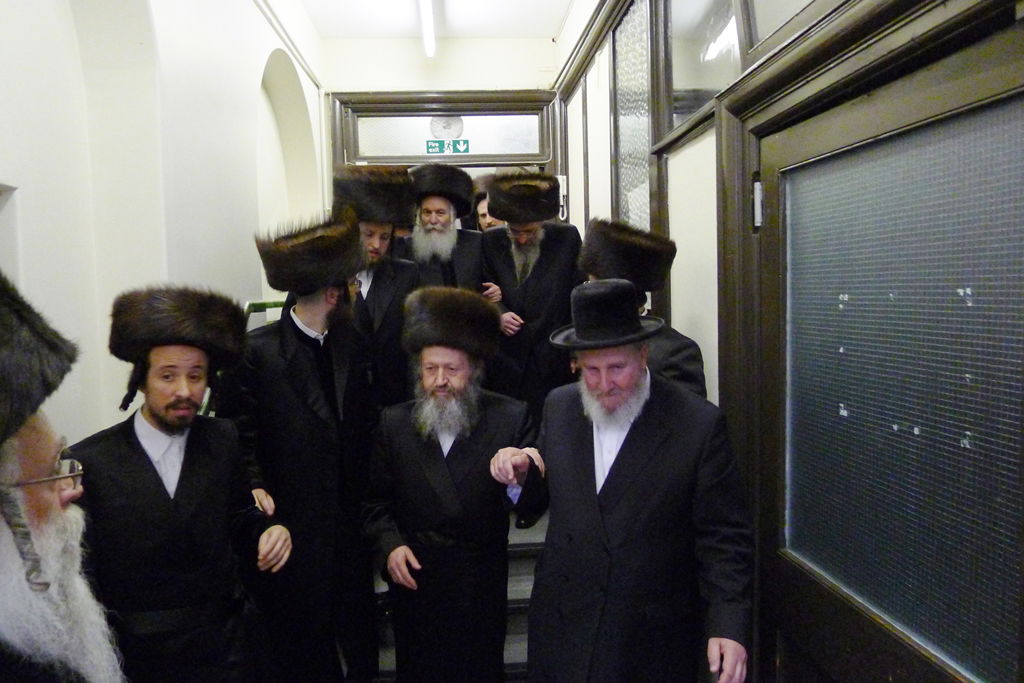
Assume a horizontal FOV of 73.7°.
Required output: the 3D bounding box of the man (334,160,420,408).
[{"bbox_3d":[-0.655,0.198,2.956,0.560,1.850,0.400,-3,4,-15],"label":"man"}]

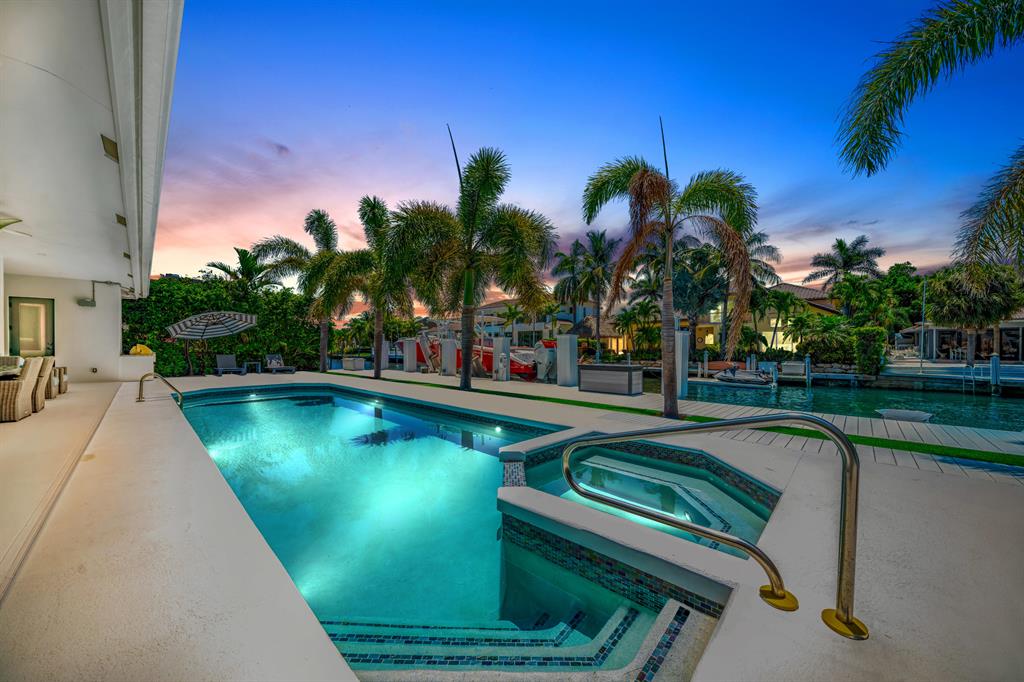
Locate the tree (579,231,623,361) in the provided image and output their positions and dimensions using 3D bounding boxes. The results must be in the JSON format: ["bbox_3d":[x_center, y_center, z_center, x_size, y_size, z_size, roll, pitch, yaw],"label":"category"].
[{"bbox_3d":[10.260,-5.437,40.111,5.200,15.500,5.200,0,-1,14],"label":"tree"}]

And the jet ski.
[{"bbox_3d":[15.000,2.244,22.261,3.150,1.150,1.200,-1,-1,43],"label":"jet ski"}]

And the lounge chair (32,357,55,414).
[{"bbox_3d":[-8.100,0.707,5.608,0.650,0.900,0.700,-1,-1,43],"label":"lounge chair"}]

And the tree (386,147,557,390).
[{"bbox_3d":[-1.030,-1.930,9.100,4.400,6.500,4.300,0,-1,0],"label":"tree"}]

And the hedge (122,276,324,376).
[{"bbox_3d":[-11.800,-0.450,14.650,6.900,3.750,1.500,1,-1,-44],"label":"hedge"}]

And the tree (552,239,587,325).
[{"bbox_3d":[7.700,-5.461,44.112,5.200,15.200,5.200,0,-1,10],"label":"tree"}]

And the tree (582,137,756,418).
[{"bbox_3d":[2.600,-1.050,5.620,2.850,4.650,2.800,1,-1,-44],"label":"tree"}]

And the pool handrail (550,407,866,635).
[{"bbox_3d":[0.915,0.767,1.911,1.500,0.885,0.145,-1,-1,42],"label":"pool handrail"}]

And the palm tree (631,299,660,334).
[{"bbox_3d":[10.900,-1.450,27.800,2.400,3.900,2.400,1,-1,-44],"label":"palm tree"}]

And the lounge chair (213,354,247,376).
[{"bbox_3d":[-11.750,0.978,14.084,1.600,0.860,0.720,-1,-1,43],"label":"lounge chair"}]

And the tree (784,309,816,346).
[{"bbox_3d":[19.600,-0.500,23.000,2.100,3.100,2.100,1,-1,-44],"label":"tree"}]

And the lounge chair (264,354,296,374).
[{"bbox_3d":[-10.200,1.010,15.000,0.720,0.800,1.750,1,-1,-44],"label":"lounge chair"}]

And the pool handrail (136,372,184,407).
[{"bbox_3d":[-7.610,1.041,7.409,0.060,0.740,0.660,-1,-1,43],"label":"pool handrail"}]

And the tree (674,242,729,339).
[{"bbox_3d":[13.600,-3.000,25.000,4.200,8.400,4.200,1,-1,-44],"label":"tree"}]

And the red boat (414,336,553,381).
[{"bbox_3d":[-2.300,0.567,15.592,9.000,1.750,2.600,-1,-1,43],"label":"red boat"}]

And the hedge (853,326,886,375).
[{"bbox_3d":[23.500,0.679,22.491,1.600,3.200,2.400,-1,-1,43],"label":"hedge"}]

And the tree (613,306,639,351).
[{"bbox_3d":[9.200,-0.950,27.500,2.200,3.800,2.200,1,-1,-44],"label":"tree"}]

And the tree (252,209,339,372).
[{"bbox_3d":[-9.800,-2.351,16.248,3.800,7.600,3.800,1,-1,-31],"label":"tree"}]

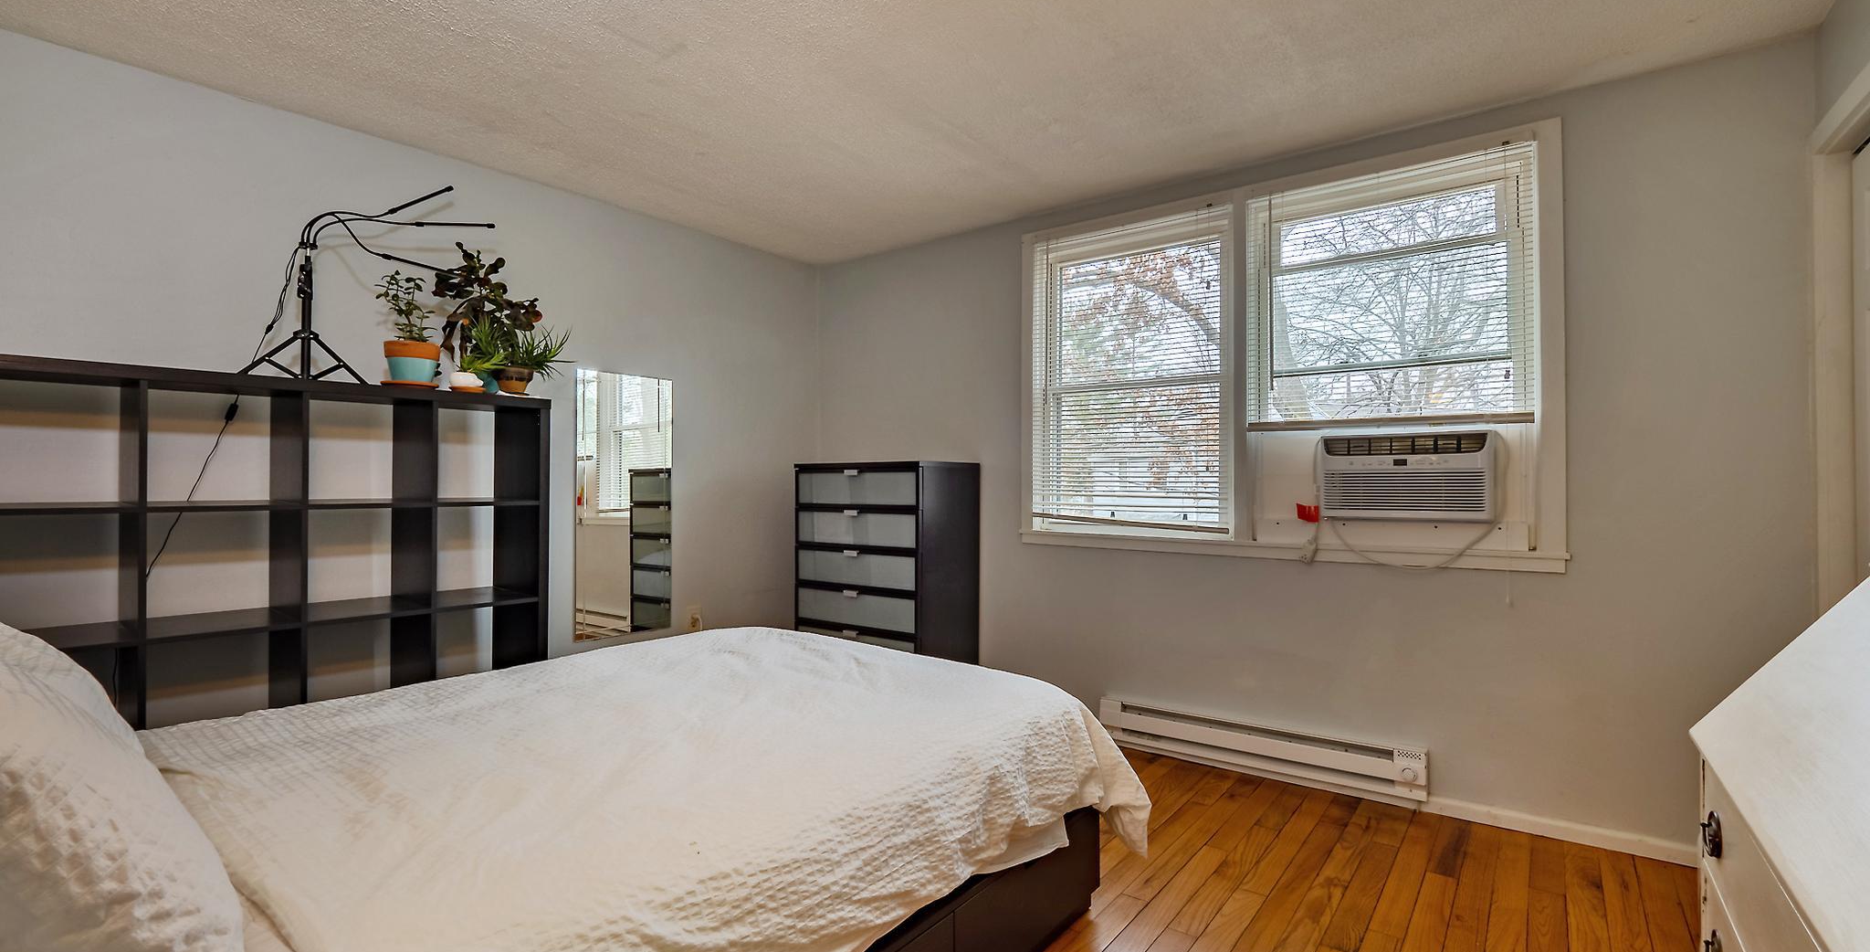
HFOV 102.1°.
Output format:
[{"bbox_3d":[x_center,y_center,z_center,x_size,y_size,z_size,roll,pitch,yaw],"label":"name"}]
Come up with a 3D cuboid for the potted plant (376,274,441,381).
[{"bbox_3d":[-1.766,-0.469,2.541,0.190,0.360,0.190,0,-1,36],"label":"potted plant"}]

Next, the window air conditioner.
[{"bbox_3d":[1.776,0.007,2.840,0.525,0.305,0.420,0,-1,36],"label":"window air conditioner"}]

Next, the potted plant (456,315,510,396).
[{"bbox_3d":[-1.620,-0.424,2.714,0.165,0.275,0.165,0,-1,36],"label":"potted plant"}]

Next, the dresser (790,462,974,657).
[{"bbox_3d":[-0.243,0.568,3.822,0.800,1.257,0.510,0,-1,36],"label":"dresser"}]

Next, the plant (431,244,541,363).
[{"bbox_3d":[-1.680,-0.546,2.820,0.330,0.520,0.320,0,-1,36],"label":"plant"}]

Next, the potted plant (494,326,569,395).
[{"bbox_3d":[-1.534,-0.407,2.882,0.250,0.245,0.250,0,-1,36],"label":"potted plant"}]

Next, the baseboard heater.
[{"bbox_3d":[1.245,1.061,3.018,1.222,0.168,0.068,0,-1,36],"label":"baseboard heater"}]

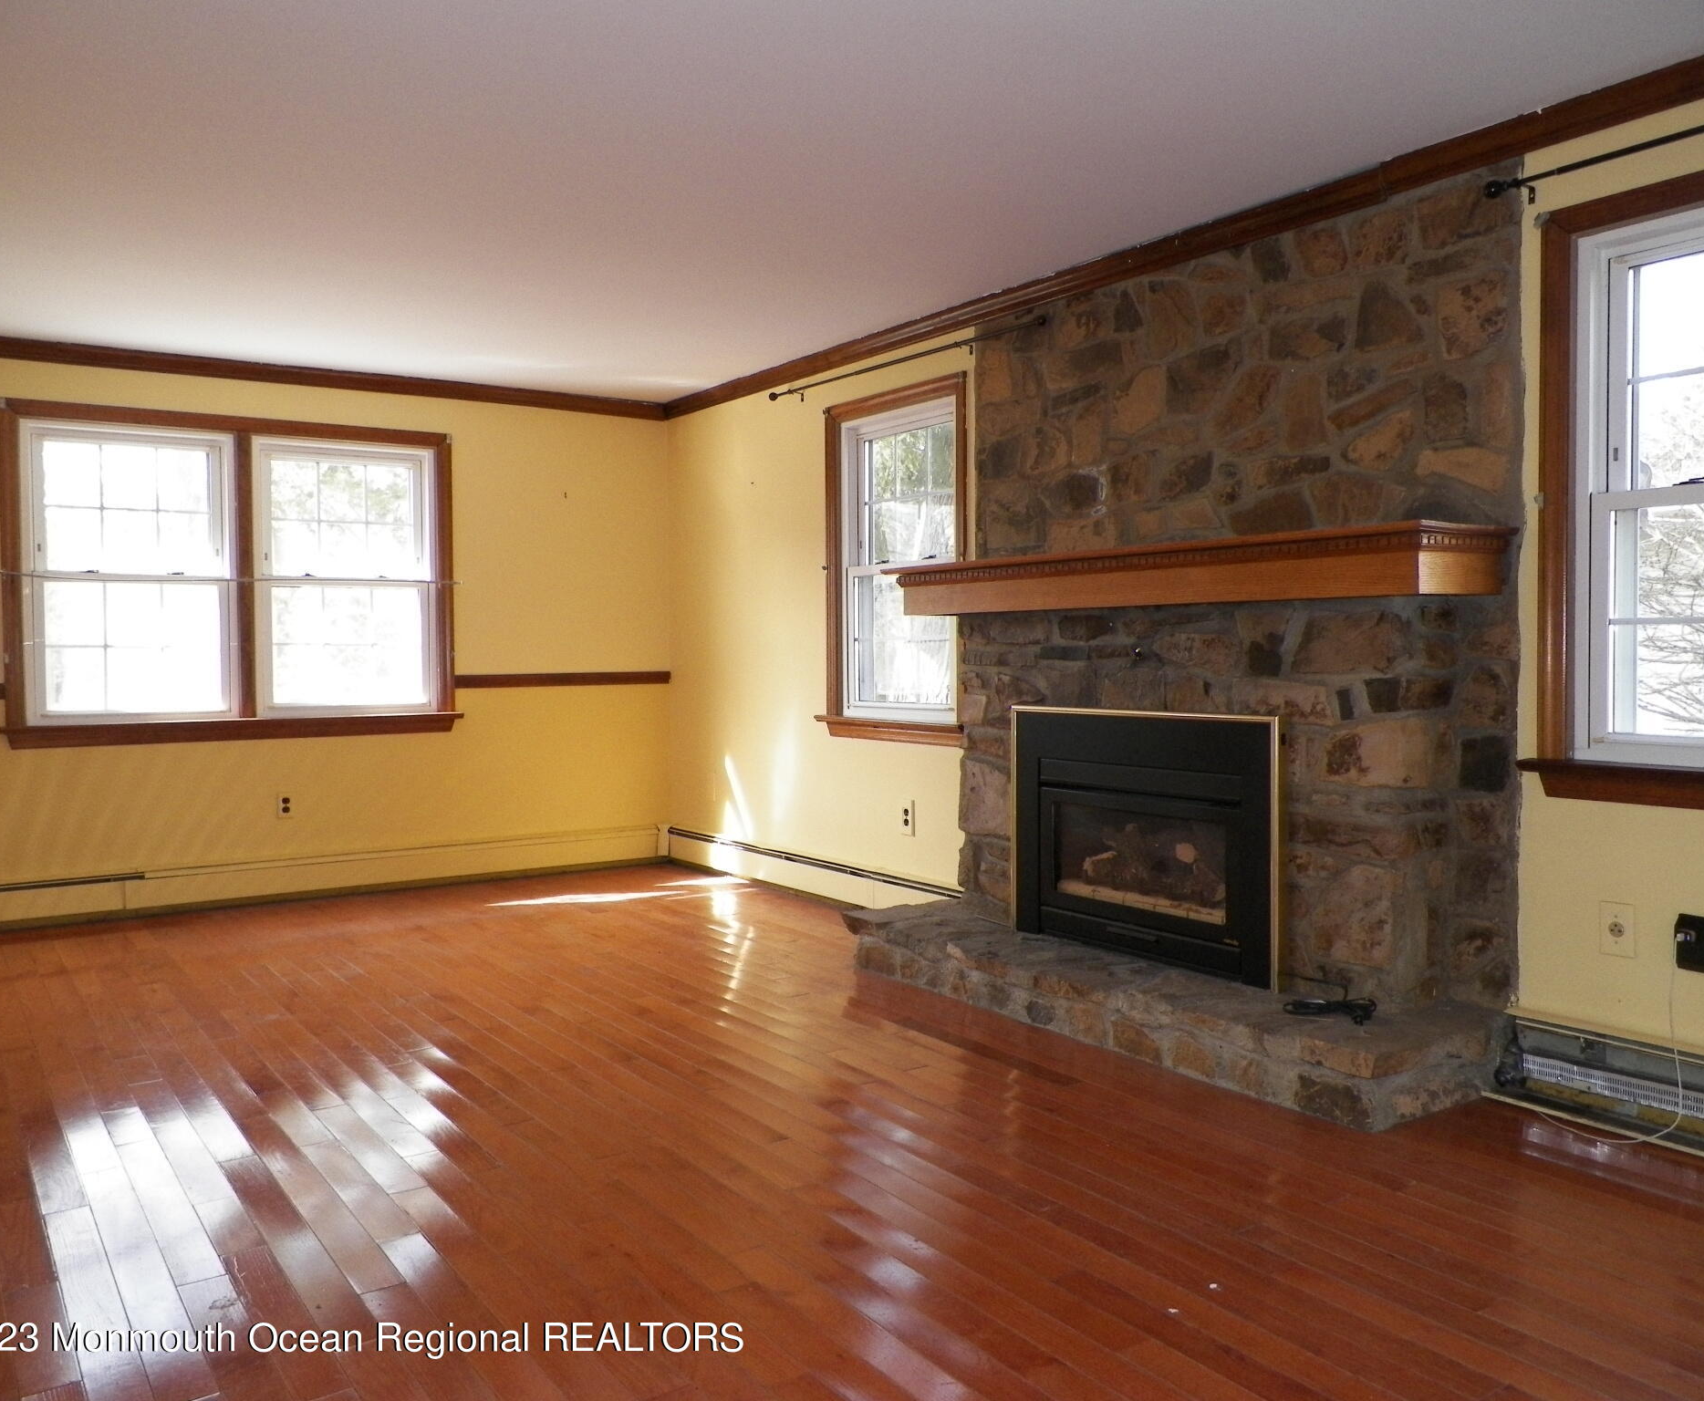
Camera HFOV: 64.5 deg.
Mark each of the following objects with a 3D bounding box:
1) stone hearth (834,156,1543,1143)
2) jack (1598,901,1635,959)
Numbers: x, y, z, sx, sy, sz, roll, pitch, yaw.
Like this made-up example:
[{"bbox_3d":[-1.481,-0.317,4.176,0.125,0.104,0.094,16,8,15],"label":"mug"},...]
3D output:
[{"bbox_3d":[0.806,-0.196,3.995,0.585,2.265,2.095,-2,3,-35],"label":"stone hearth"},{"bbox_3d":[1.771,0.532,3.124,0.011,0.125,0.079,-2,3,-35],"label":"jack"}]

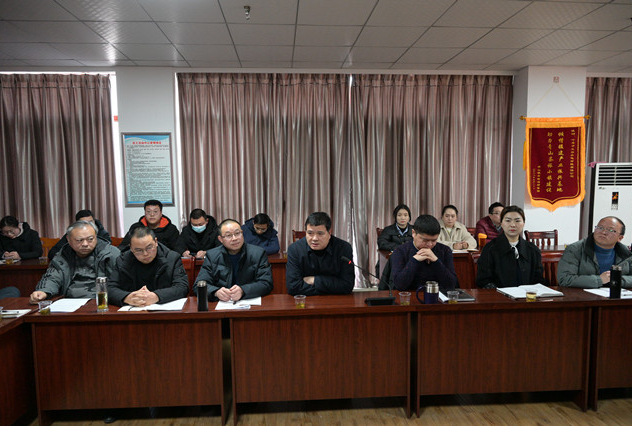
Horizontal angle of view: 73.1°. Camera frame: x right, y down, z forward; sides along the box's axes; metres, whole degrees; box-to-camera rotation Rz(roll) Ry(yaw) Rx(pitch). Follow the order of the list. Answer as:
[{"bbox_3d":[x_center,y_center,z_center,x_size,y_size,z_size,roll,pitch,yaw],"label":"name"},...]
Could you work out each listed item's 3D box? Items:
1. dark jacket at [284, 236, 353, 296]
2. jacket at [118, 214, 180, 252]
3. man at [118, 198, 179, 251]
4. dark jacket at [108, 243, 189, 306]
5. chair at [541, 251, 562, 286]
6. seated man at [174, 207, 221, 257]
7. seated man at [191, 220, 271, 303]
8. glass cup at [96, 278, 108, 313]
[{"bbox_3d":[0.021,0.468,2.979,0.500,0.570,0.460,-1,5,-4],"label":"dark jacket"},{"bbox_3d":[-1.866,0.372,4.845,0.620,0.700,0.480,-1,5,-11],"label":"jacket"},{"bbox_3d":[-1.766,0.546,4.511,0.600,1.340,0.780,-1,5,-7],"label":"man"},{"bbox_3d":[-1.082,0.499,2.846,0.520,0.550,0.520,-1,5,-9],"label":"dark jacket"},{"bbox_3d":[2.160,0.810,3.549,0.440,0.940,0.480,-1,5,-4],"label":"chair"},{"bbox_3d":[-1.233,0.586,4.507,0.540,1.250,0.760,-1,5,-5],"label":"seated man"},{"bbox_3d":[-0.591,0.694,3.097,0.560,1.290,0.720,-1,5,-8],"label":"seated man"},{"bbox_3d":[-1.350,0.512,2.692,0.070,0.210,0.070,-1,5,-4],"label":"glass cup"}]

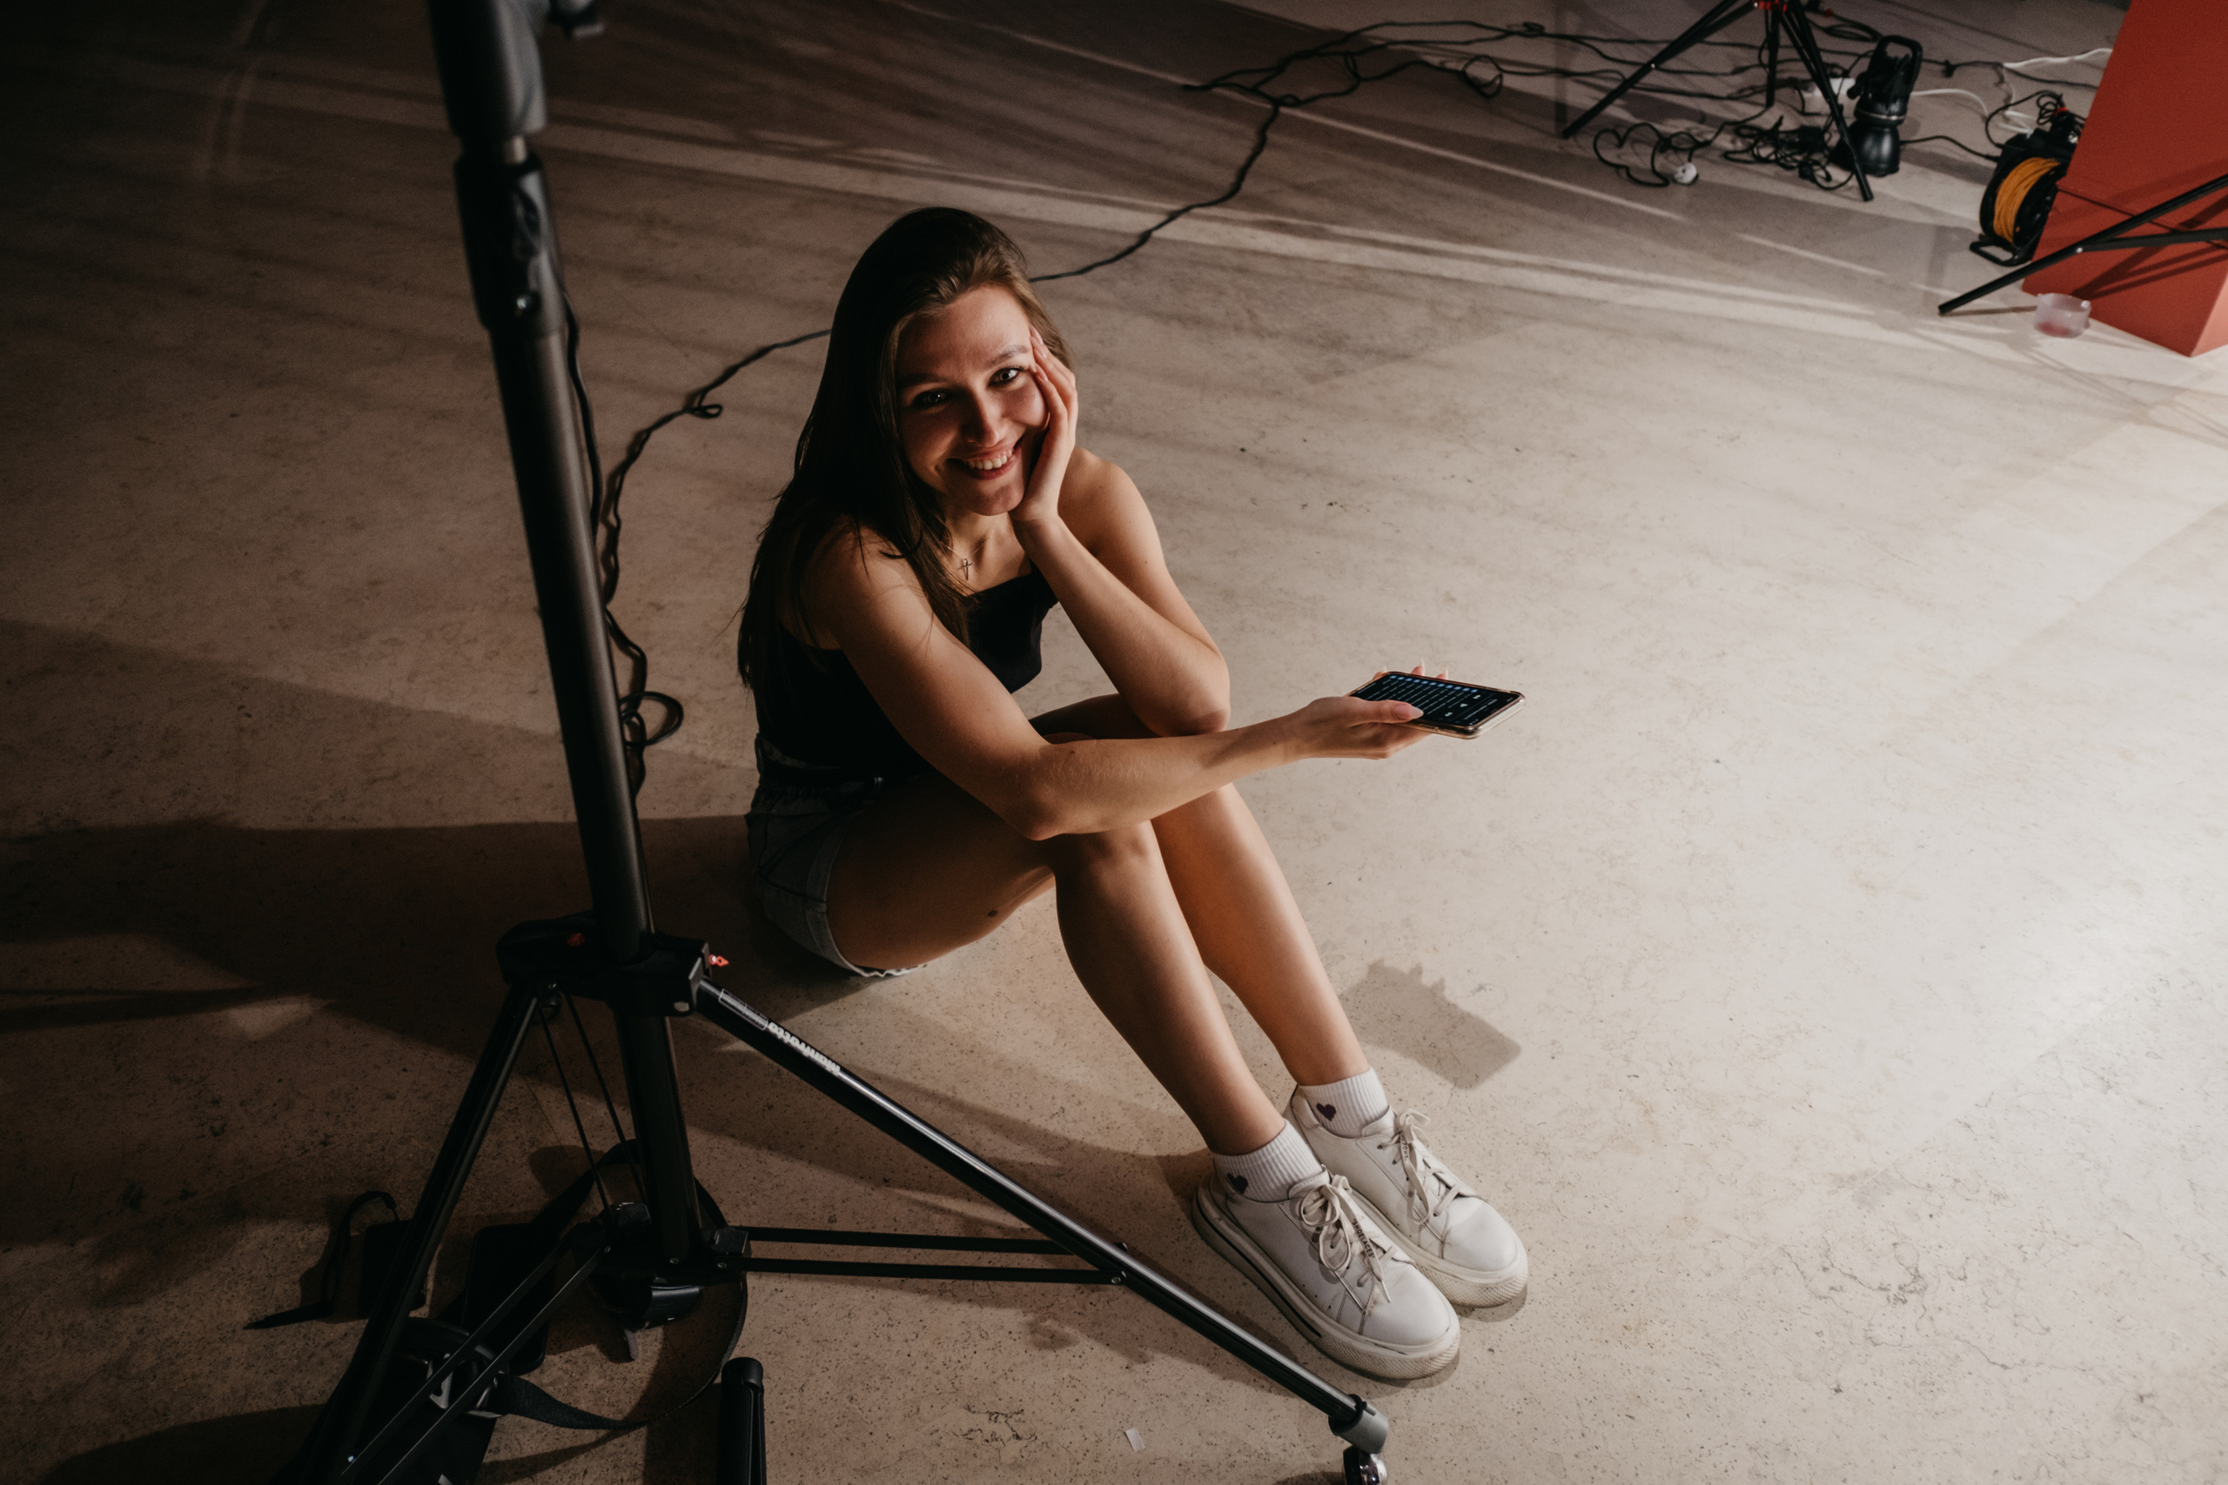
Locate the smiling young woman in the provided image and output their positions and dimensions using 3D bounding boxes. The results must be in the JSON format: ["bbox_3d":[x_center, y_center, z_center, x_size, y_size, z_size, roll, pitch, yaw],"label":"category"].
[{"bbox_3d":[0.048,-0.013,1.548,0.920,0.855,0.445,29,43,31],"label":"smiling young woman"}]

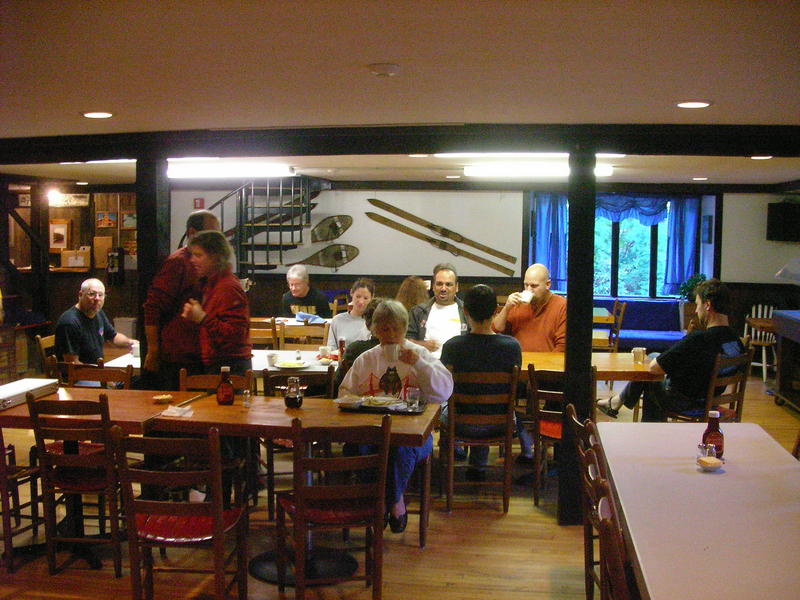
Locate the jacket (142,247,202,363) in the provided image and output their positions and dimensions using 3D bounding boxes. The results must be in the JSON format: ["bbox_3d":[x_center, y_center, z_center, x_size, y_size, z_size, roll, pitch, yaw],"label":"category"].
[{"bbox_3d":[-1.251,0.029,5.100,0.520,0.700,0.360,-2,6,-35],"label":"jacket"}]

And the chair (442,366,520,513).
[{"bbox_3d":[0.455,0.777,5.127,0.440,0.870,0.470,0,5,-4],"label":"chair"}]

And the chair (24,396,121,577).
[{"bbox_3d":[-1.441,0.833,4.101,0.440,0.870,0.470,1,5,3],"label":"chair"}]

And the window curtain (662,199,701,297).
[{"bbox_3d":[3.441,-0.675,10.710,0.443,1.230,0.120,1,5,8],"label":"window curtain"}]

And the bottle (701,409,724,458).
[{"bbox_3d":[1.284,0.545,3.581,0.083,0.190,0.076,2,6,20],"label":"bottle"}]

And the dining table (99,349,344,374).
[{"bbox_3d":[-1.033,0.788,6.120,1.720,0.750,0.880,1,5,4],"label":"dining table"}]

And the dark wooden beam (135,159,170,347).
[{"bbox_3d":[-1.472,0.185,5.287,0.145,2.045,0.145,1,5,8],"label":"dark wooden beam"}]

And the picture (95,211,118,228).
[{"bbox_3d":[-3.823,-1.046,11.450,0.310,0.230,0.030,1,5,7],"label":"picture"}]

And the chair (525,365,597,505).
[{"bbox_3d":[0.950,0.784,5.127,0.440,0.870,0.470,2,5,12],"label":"chair"}]

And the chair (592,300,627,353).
[{"bbox_3d":[2.184,0.475,9.493,0.470,0.870,0.440,1,5,5],"label":"chair"}]

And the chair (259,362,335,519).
[{"bbox_3d":[-0.649,0.796,5.256,0.440,0.850,0.420,-1,6,-21],"label":"chair"}]

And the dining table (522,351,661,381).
[{"bbox_3d":[0.820,0.781,5.860,1.650,0.755,0.840,1,5,1],"label":"dining table"}]

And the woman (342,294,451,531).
[{"bbox_3d":[-0.016,0.642,4.760,0.600,1.280,0.700,1,5,6],"label":"woman"}]

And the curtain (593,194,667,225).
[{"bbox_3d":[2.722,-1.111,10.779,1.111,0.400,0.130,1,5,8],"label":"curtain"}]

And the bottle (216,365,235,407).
[{"bbox_3d":[-0.896,0.440,4.511,0.083,0.190,0.076,0,5,-11],"label":"bottle"}]

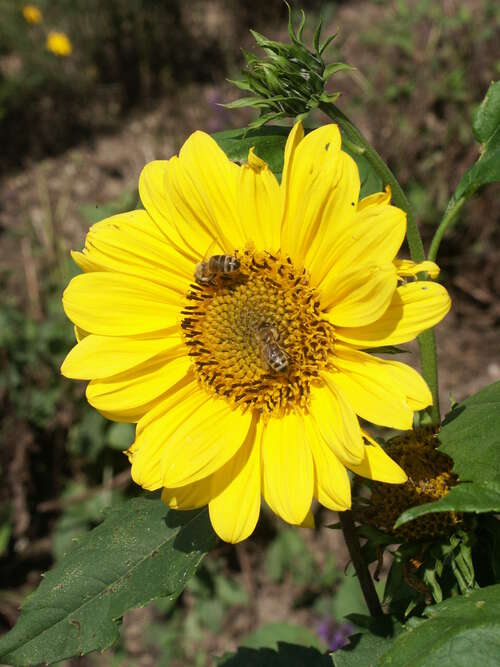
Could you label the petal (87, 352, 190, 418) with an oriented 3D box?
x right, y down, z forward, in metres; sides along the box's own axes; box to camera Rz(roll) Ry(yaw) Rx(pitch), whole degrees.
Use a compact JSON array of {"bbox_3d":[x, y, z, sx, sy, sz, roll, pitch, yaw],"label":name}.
[{"bbox_3d":[-0.028,0.013,0.543,0.027,0.013,0.010,-22,-15,10],"label":"petal"}]

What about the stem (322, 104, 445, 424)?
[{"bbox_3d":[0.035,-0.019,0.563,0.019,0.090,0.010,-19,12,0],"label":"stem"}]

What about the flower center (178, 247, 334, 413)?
[{"bbox_3d":[0.002,0.000,0.537,0.039,0.041,0.014,-2,-10,14],"label":"flower center"}]

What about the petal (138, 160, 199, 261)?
[{"bbox_3d":[-0.020,-0.031,0.548,0.011,0.029,0.009,-30,-16,8],"label":"petal"}]

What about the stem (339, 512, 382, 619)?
[{"bbox_3d":[0.028,0.059,0.565,0.003,0.030,0.004,-19,15,0],"label":"stem"}]

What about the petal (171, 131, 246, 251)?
[{"bbox_3d":[-0.011,-0.036,0.547,0.015,0.031,0.009,-20,-14,11],"label":"petal"}]

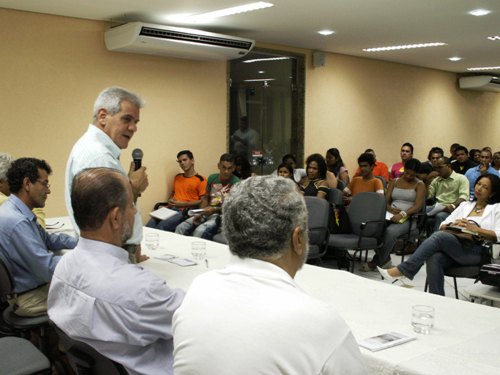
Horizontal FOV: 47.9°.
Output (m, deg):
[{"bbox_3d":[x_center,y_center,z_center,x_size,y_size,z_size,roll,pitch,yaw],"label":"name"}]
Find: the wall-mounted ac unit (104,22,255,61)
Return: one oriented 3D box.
[{"bbox_3d":[-0.669,-1.518,5.958,1.520,0.210,0.630,-6,9,-44],"label":"wall-mounted ac unit"}]

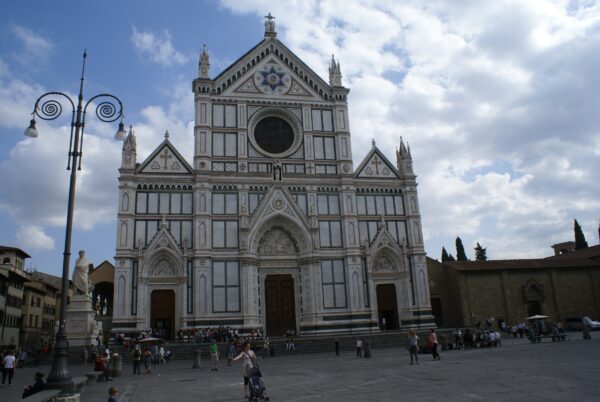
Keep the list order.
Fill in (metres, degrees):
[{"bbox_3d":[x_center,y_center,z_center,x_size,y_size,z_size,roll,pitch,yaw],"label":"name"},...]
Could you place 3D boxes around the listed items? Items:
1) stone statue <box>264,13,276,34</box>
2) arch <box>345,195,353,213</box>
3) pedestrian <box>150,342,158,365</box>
[{"bbox_3d":[-4.502,-25.592,65.955,1.609,3.623,1.200,1,-17,-12],"label":"stone statue"},{"bbox_3d":[6.436,0.418,59.295,0.824,2.359,0.300,1,-17,-12],"label":"arch"},{"bbox_3d":[-11.383,11.963,35.310,0.580,1.750,0.420,1,-16,-12],"label":"pedestrian"}]

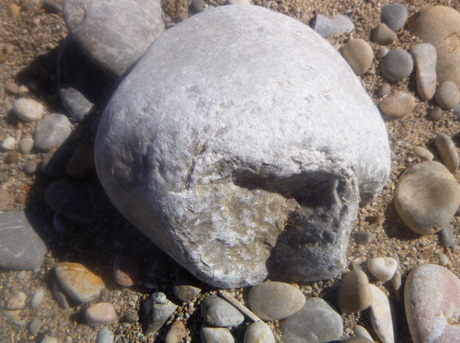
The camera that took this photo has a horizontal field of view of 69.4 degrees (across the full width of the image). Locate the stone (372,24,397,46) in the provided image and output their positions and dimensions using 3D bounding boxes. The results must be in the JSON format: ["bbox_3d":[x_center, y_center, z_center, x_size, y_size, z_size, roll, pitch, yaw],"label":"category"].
[{"bbox_3d":[0.237,-0.209,0.508,0.038,0.022,0.032,33,69,14],"label":"stone"}]

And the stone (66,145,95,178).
[{"bbox_3d":[-0.187,-0.012,0.416,0.034,0.022,0.043,12,66,5],"label":"stone"}]

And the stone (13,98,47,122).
[{"bbox_3d":[-0.271,-0.084,0.449,0.045,0.022,0.034,21,67,10],"label":"stone"}]

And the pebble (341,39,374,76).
[{"bbox_3d":[0.185,-0.166,0.485,0.052,0.029,0.059,-14,66,-7],"label":"pebble"}]

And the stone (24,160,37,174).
[{"bbox_3d":[-0.250,-0.006,0.418,0.016,0.011,0.017,-13,66,-6],"label":"stone"}]

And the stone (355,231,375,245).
[{"bbox_3d":[0.154,0.076,0.380,0.022,0.011,0.015,5,65,2],"label":"stone"}]

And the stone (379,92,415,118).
[{"bbox_3d":[0.229,-0.090,0.452,0.048,0.024,0.037,-13,66,-6],"label":"stone"}]

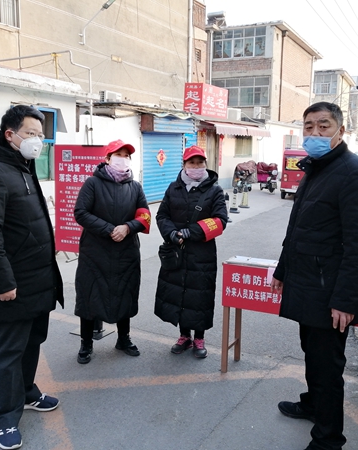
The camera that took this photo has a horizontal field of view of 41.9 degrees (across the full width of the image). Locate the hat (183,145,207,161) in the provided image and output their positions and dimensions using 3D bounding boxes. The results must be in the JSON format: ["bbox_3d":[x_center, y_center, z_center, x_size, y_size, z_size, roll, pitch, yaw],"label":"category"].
[{"bbox_3d":[0.117,-0.513,3.321,0.175,0.120,0.240,0,10,-2],"label":"hat"}]

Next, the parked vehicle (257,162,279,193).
[{"bbox_3d":[3.171,-1.669,16.545,0.680,1.070,1.600,0,10,-5],"label":"parked vehicle"}]

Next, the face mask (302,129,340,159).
[{"bbox_3d":[0.673,-0.389,2.235,0.145,0.135,0.115,10,13,43],"label":"face mask"}]

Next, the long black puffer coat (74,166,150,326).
[{"bbox_3d":[-0.487,0.140,3.380,0.540,1.170,0.400,-2,10,-18],"label":"long black puffer coat"}]

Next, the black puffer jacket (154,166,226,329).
[{"bbox_3d":[0.091,0.193,3.429,0.520,1.173,0.400,2,10,8],"label":"black puffer jacket"}]

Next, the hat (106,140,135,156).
[{"bbox_3d":[-0.406,-0.534,3.268,0.175,0.120,0.240,-7,4,-38],"label":"hat"}]

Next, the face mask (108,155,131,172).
[{"bbox_3d":[-0.406,-0.426,3.245,0.145,0.125,0.090,-6,12,-36],"label":"face mask"}]

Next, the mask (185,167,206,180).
[{"bbox_3d":[0.123,-0.361,3.285,0.150,0.105,0.090,0,10,-2],"label":"mask"}]

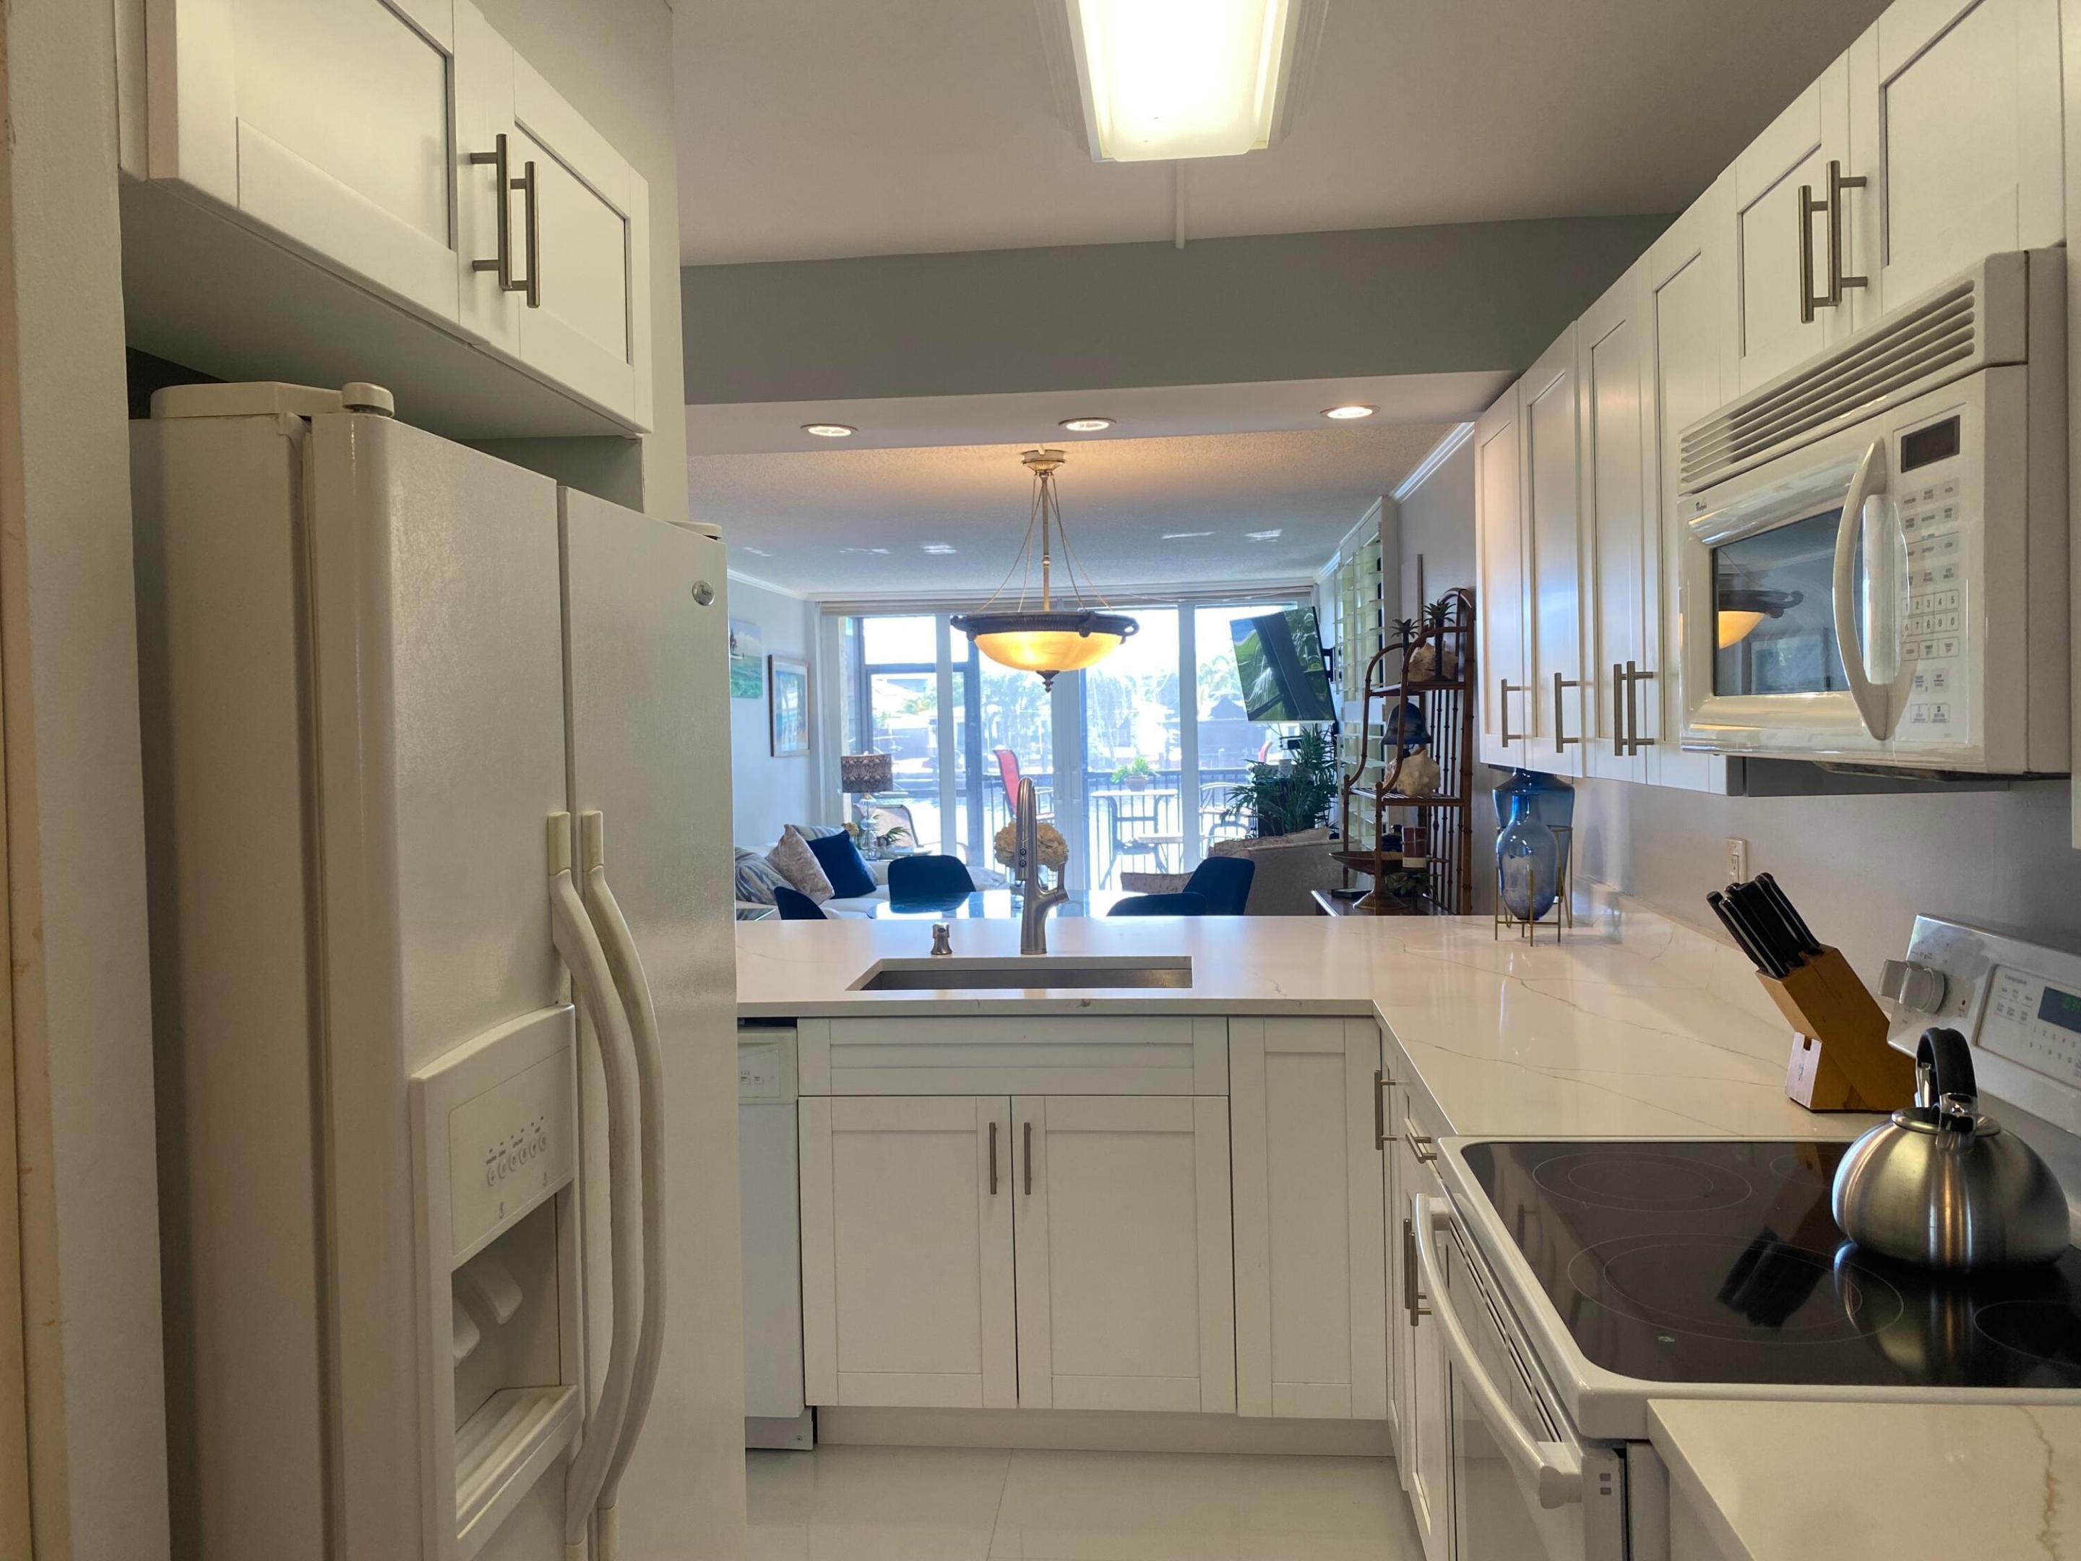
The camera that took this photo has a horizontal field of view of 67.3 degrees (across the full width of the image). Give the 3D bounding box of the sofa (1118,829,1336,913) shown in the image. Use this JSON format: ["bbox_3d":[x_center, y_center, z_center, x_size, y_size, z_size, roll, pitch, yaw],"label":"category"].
[{"bbox_3d":[1.097,0.690,8.066,0.850,0.870,1.050,-3,2,-33],"label":"sofa"}]

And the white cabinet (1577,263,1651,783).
[{"bbox_3d":[1.044,-0.380,2.411,0.325,0.753,0.345,-1,2,5],"label":"white cabinet"}]

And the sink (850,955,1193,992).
[{"bbox_3d":[-0.026,0.528,3.304,0.720,0.230,0.450,-1,2,5],"label":"sink"}]

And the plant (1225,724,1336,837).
[{"bbox_3d":[1.474,0.364,9.679,0.700,1.380,0.720,-1,2,5],"label":"plant"}]

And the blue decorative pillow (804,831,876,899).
[{"bbox_3d":[-1.145,0.483,9.099,0.150,0.420,0.430,-24,3,22],"label":"blue decorative pillow"}]

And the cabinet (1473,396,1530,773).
[{"bbox_3d":[1.117,-0.410,3.241,0.325,0.753,0.440,-1,2,5],"label":"cabinet"}]

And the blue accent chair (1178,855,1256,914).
[{"bbox_3d":[0.551,0.754,6.179,0.580,0.870,0.500,-2,2,-28],"label":"blue accent chair"}]

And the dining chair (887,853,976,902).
[{"bbox_3d":[-0.360,0.760,6.543,0.500,0.870,0.580,-2,2,-25],"label":"dining chair"}]

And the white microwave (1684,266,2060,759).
[{"bbox_3d":[0.942,-0.221,1.575,0.400,0.410,0.755,-1,2,5],"label":"white microwave"}]

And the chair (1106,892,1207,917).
[{"bbox_3d":[0.297,0.794,5.249,0.500,0.870,0.580,-2,2,-28],"label":"chair"}]

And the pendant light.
[{"bbox_3d":[0.037,-0.754,5.642,0.675,0.865,0.675,-1,2,5],"label":"pendant light"}]

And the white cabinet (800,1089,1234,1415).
[{"bbox_3d":[-0.024,0.901,3.303,0.840,0.630,0.580,-1,2,5],"label":"white cabinet"}]

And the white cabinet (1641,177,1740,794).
[{"bbox_3d":[1.015,-0.367,2.073,0.325,0.753,0.335,-1,2,5],"label":"white cabinet"}]

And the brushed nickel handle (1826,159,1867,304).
[{"bbox_3d":[0.784,-0.531,1.519,0.038,0.138,0.012,-1,2,5],"label":"brushed nickel handle"}]

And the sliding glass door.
[{"bbox_3d":[0.195,-0.136,11.080,3.350,2.300,0.100,-1,2,5],"label":"sliding glass door"}]

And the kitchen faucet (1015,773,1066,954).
[{"bbox_3d":[0.001,0.197,3.473,0.115,0.405,0.260,-1,2,7],"label":"kitchen faucet"}]

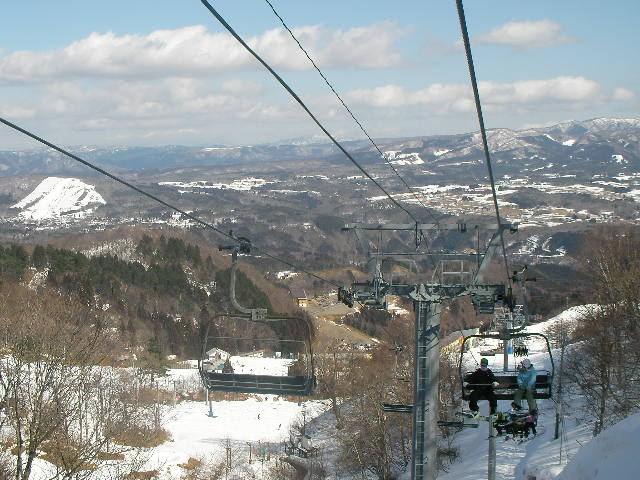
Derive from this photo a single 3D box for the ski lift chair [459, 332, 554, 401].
[{"bbox_3d":[4.404,2.987,22.700,2.150,1.520,0.800,1,6,12],"label":"ski lift chair"}]

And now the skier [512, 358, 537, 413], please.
[{"bbox_3d":[4.775,3.398,22.450,0.540,1.200,0.800,1,6,12],"label":"skier"}]

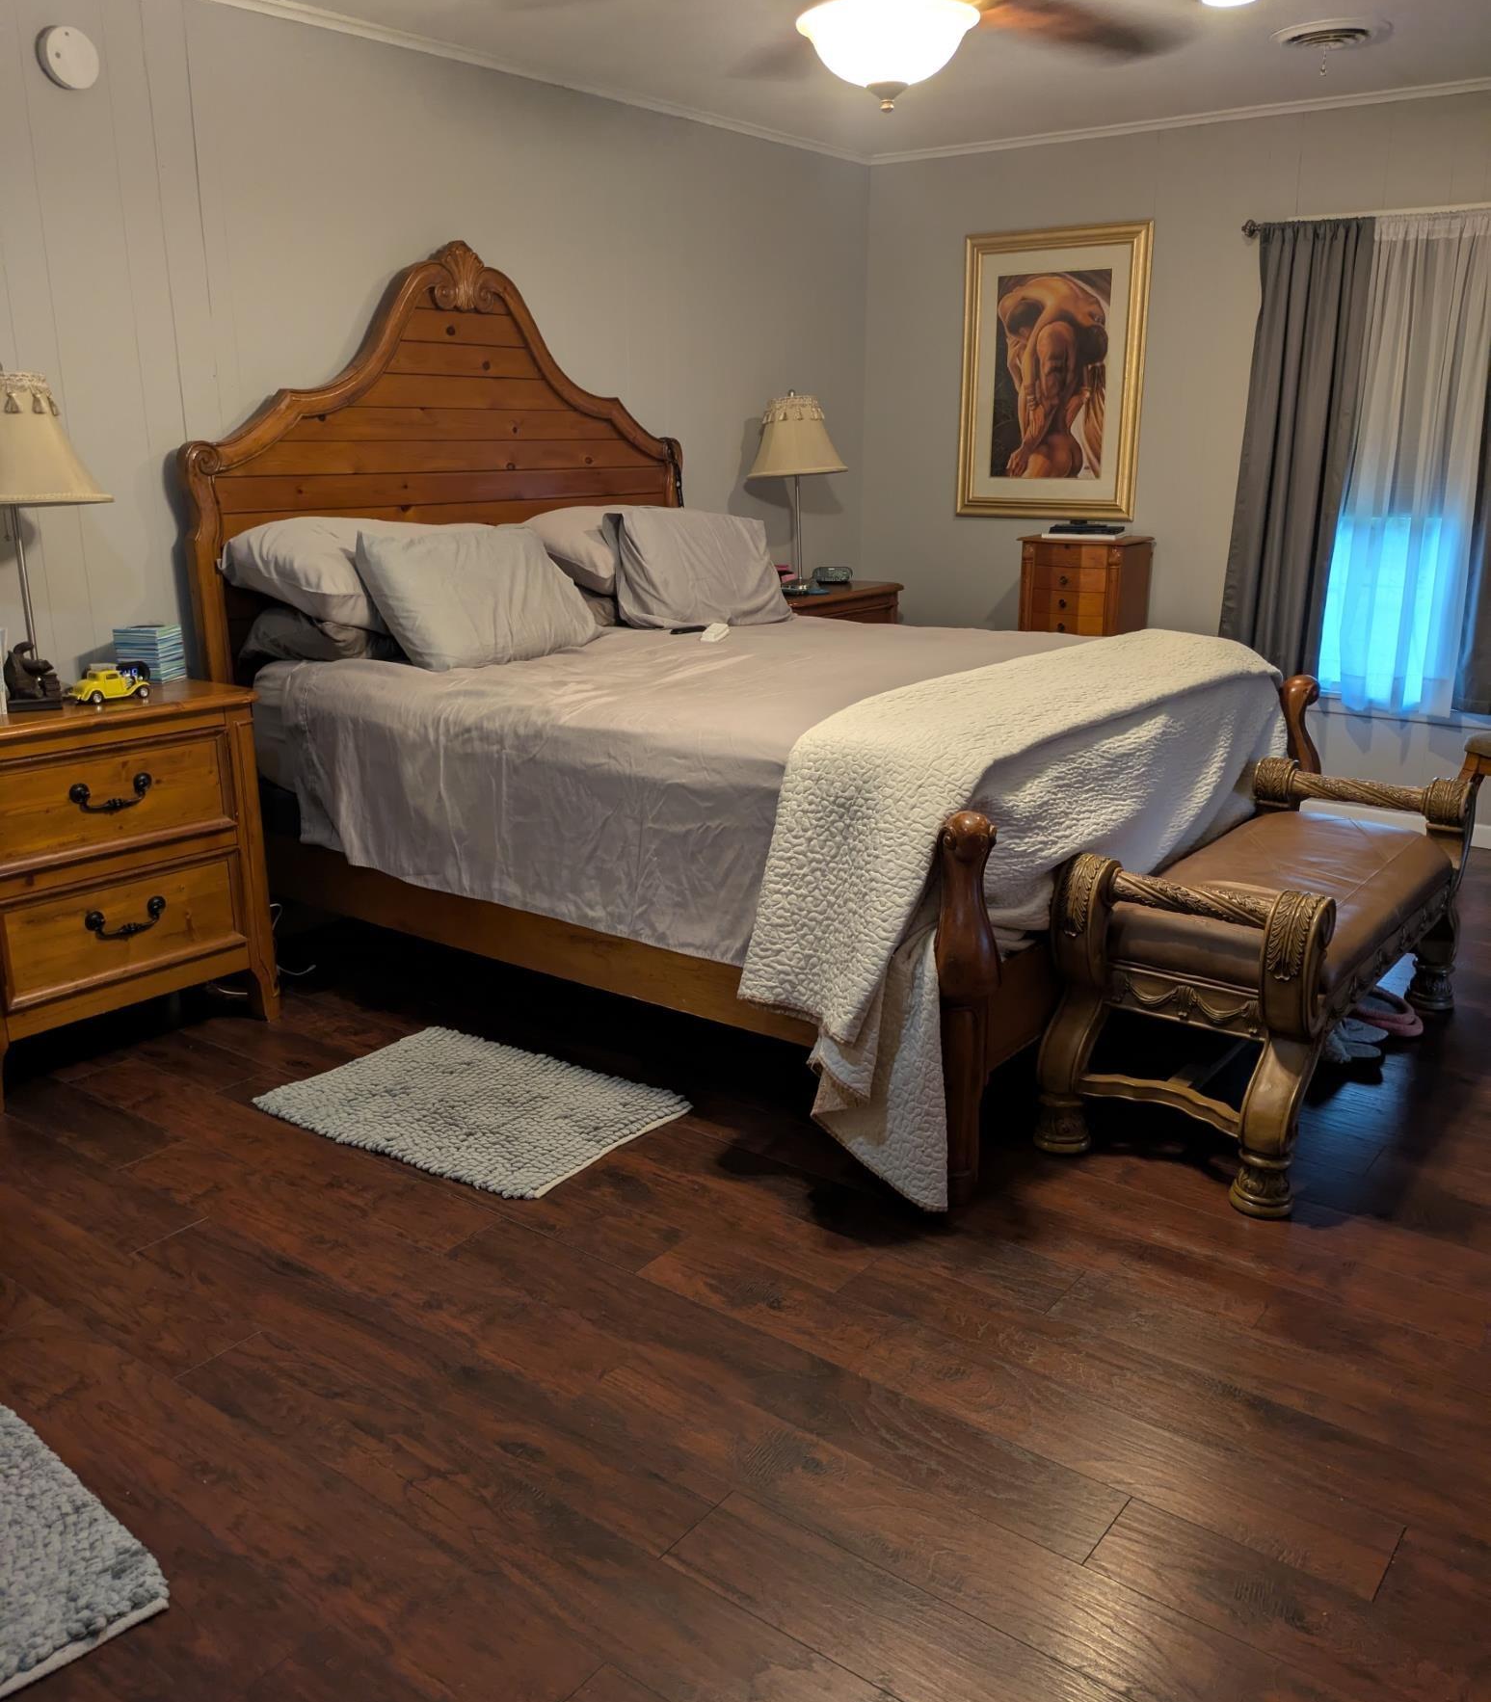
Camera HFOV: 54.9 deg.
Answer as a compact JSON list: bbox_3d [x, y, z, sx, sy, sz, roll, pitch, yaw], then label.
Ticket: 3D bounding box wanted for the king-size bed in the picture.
[{"bbox_3d":[0.079,-0.650,3.808,2.270,1.927,2.038,12,20,34],"label":"king-size bed"}]

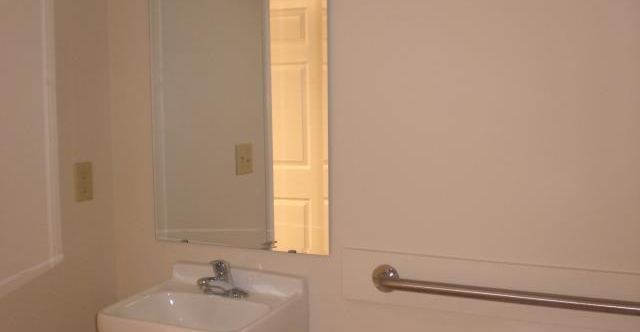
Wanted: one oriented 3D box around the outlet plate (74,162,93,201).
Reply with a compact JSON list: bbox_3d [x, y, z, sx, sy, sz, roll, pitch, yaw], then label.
[{"bbox_3d":[-0.721,0.048,2.149,0.008,0.115,0.071,2,5,26],"label":"outlet plate"}]

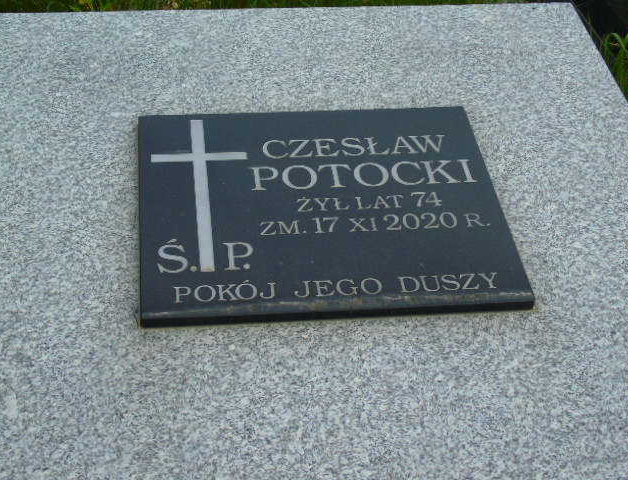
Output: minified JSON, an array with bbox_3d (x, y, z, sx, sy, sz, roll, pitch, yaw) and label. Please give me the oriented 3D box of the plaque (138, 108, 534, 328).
[{"bbox_3d":[0.008,-0.042,1.311,0.410,0.019,0.353,-2,42,-7],"label":"plaque"}]

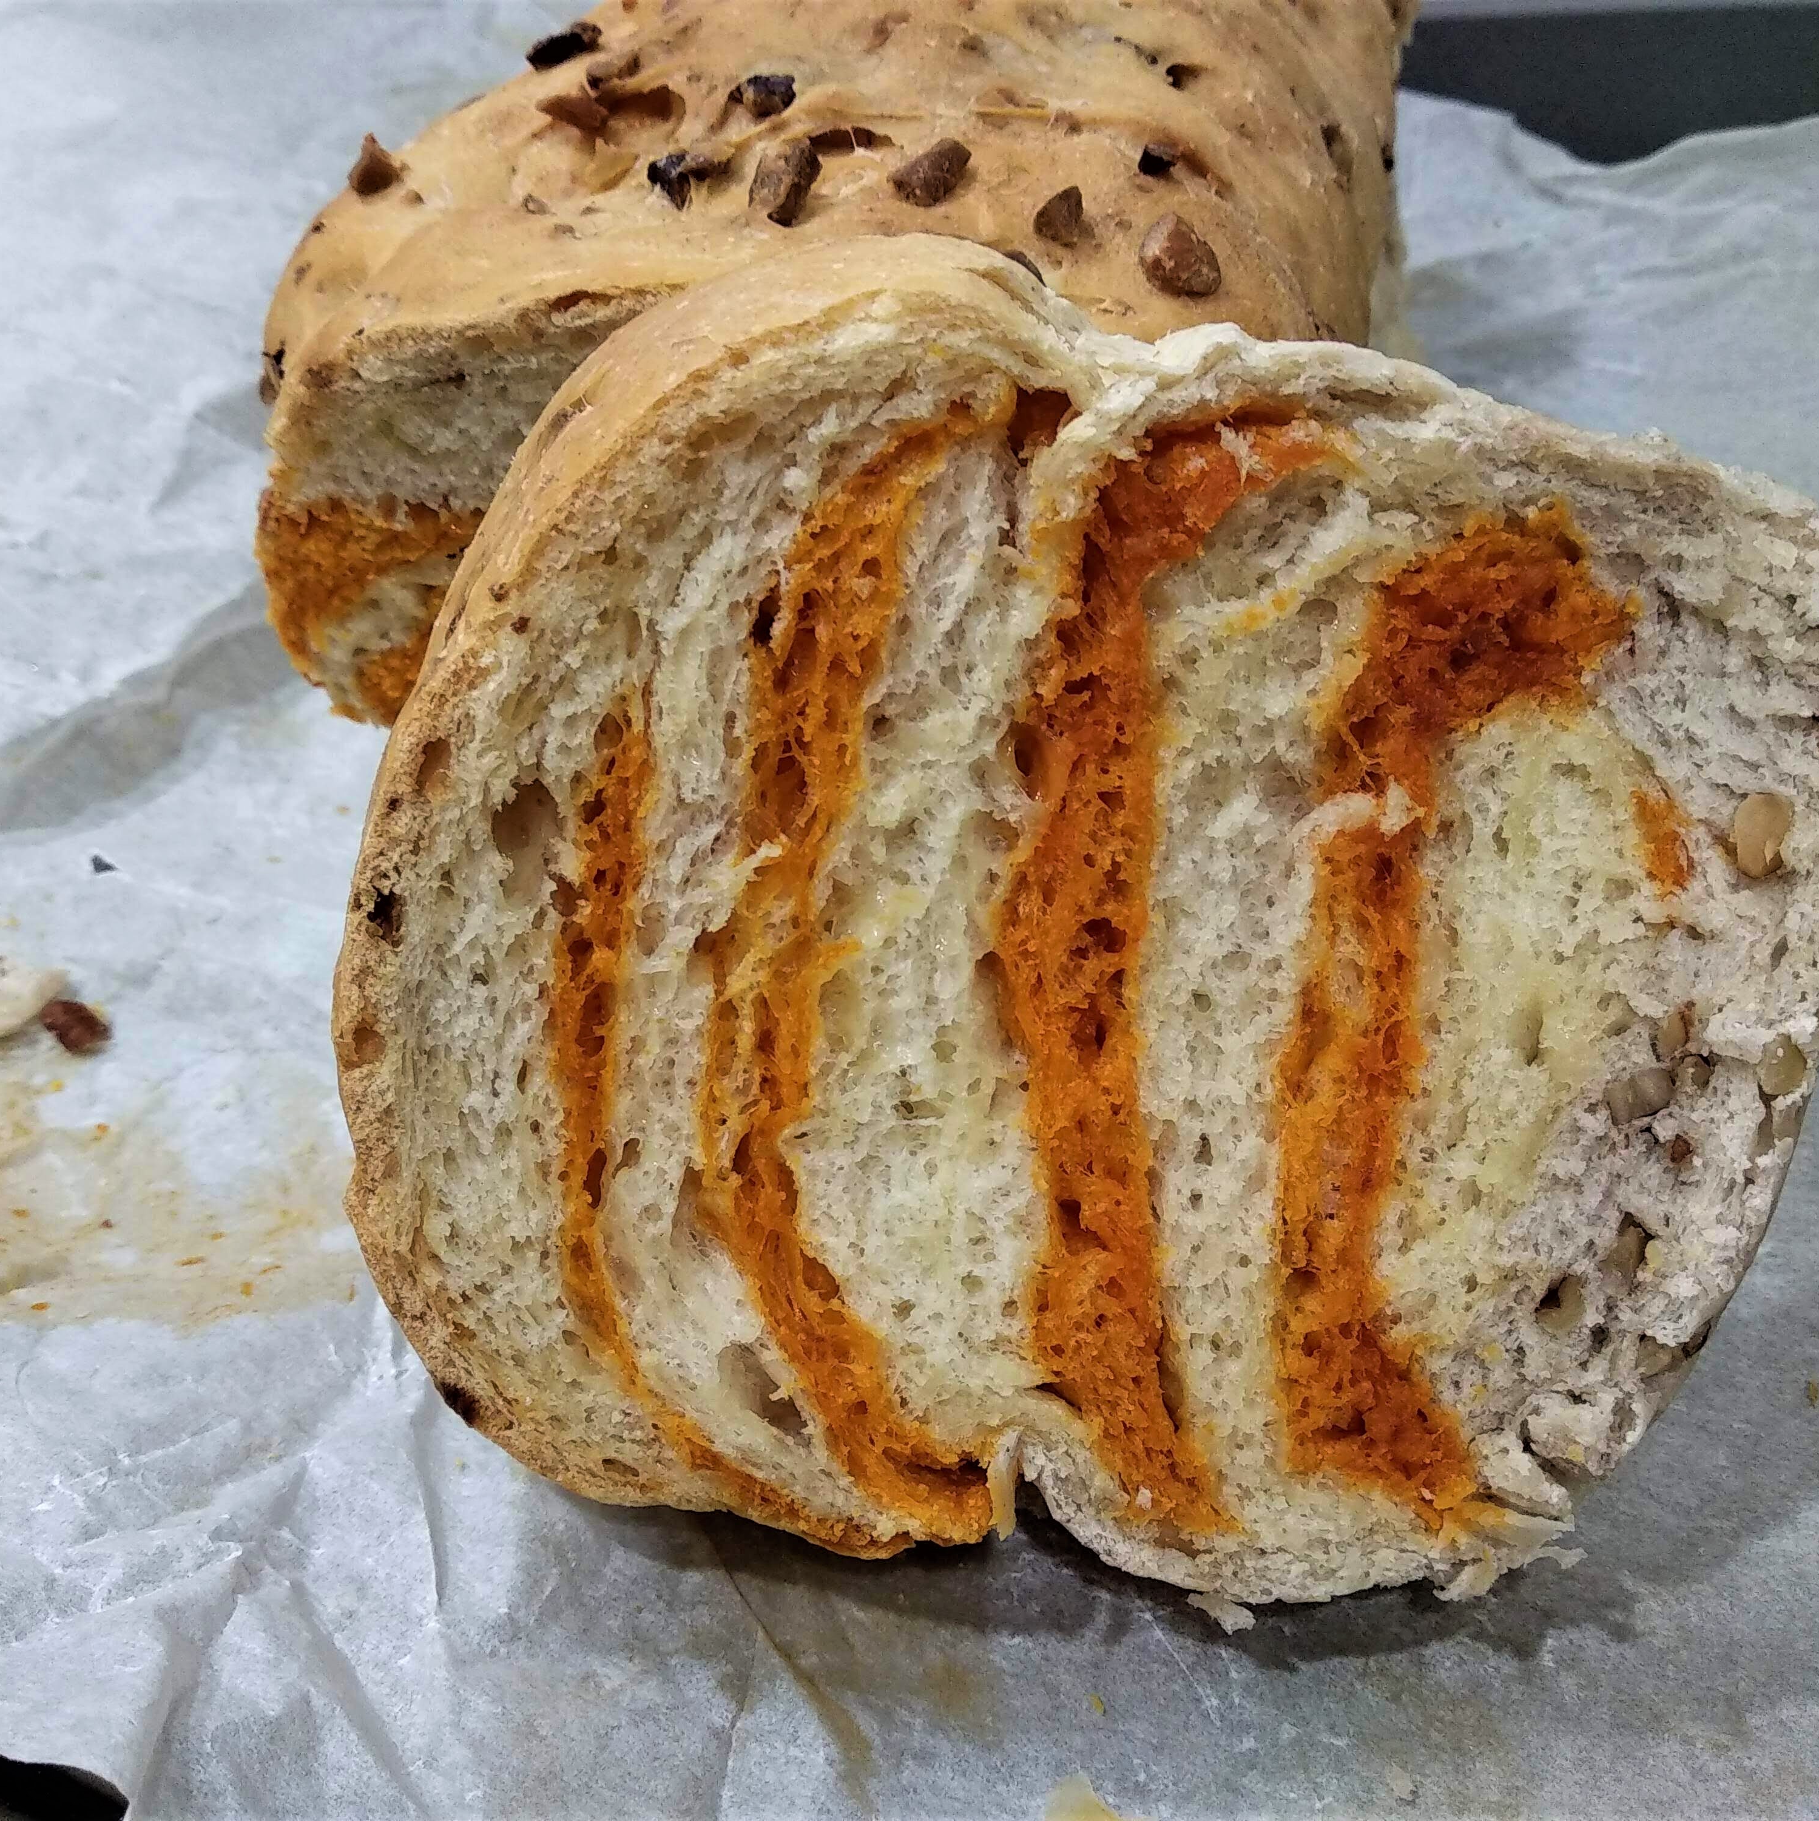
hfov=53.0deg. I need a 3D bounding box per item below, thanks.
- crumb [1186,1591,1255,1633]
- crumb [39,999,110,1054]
[{"bbox_3d":[0.033,0.074,0.192,0.007,0.003,0.004,14,47,14],"label":"crumb"},{"bbox_3d":[-0.114,0.016,0.249,0.010,0.005,0.007,21,49,19],"label":"crumb"}]

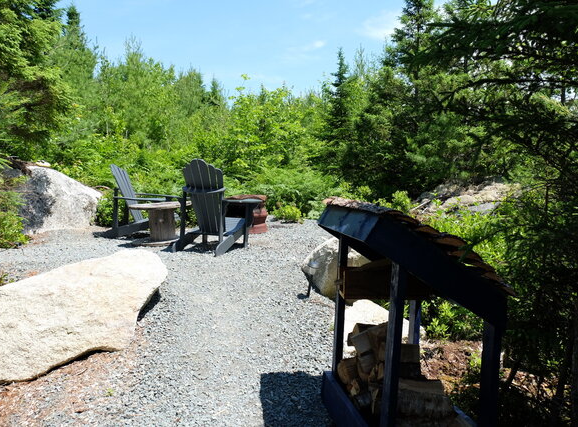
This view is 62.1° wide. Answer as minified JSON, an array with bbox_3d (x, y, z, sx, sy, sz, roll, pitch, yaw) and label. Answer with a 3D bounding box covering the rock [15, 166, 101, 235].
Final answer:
[{"bbox_3d":[-3.381,-0.253,6.907,1.250,0.930,0.950,0,6,-17],"label":"rock"}]

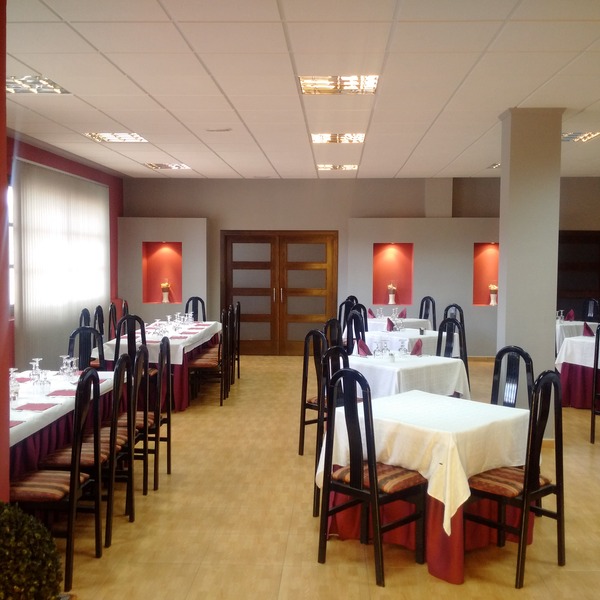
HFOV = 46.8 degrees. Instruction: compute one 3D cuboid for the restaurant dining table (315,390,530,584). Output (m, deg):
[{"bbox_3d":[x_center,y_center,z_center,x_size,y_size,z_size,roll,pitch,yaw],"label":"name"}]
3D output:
[{"bbox_3d":[0.745,0.996,4.008,0.860,0.725,0.860,-2,4,-42],"label":"restaurant dining table"}]

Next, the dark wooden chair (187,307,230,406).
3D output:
[{"bbox_3d":[-1.037,0.614,7.639,0.460,1.055,0.430,1,4,3],"label":"dark wooden chair"}]

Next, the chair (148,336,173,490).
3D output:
[{"bbox_3d":[-1.158,0.764,4.885,0.430,1.040,0.425,1,3,4],"label":"chair"}]

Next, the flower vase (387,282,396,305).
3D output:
[{"bbox_3d":[1.494,-0.109,11.227,0.140,0.363,0.130,1,3,3],"label":"flower vase"}]

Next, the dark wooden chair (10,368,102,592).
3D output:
[{"bbox_3d":[-1.260,0.845,3.453,0.430,1.040,0.425,1,3,5],"label":"dark wooden chair"}]

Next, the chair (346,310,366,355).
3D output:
[{"bbox_3d":[0.728,0.627,7.583,0.460,1.055,0.430,-3,5,-42],"label":"chair"}]

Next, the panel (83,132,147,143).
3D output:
[{"bbox_3d":[-2.051,-1.826,7.772,0.605,0.060,0.580,1,3,3],"label":"panel"}]

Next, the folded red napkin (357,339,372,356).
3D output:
[{"bbox_3d":[0.593,0.428,6.261,0.140,0.155,0.120,2,3,20],"label":"folded red napkin"}]

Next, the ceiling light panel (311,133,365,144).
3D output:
[{"bbox_3d":[0.416,-1.797,7.623,0.610,0.060,0.590,1,3,3],"label":"ceiling light panel"}]

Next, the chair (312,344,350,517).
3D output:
[{"bbox_3d":[0.355,0.828,4.310,0.430,1.045,0.470,-3,5,-44],"label":"chair"}]

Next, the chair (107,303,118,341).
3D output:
[{"bbox_3d":[-2.039,0.568,8.304,0.460,1.055,0.430,1,4,3],"label":"chair"}]

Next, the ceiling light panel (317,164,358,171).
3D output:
[{"bbox_3d":[0.540,-1.934,9.995,0.610,0.060,0.590,1,3,3],"label":"ceiling light panel"}]

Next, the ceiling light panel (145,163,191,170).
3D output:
[{"bbox_3d":[-1.929,-1.966,10.112,0.610,0.060,0.590,1,3,3],"label":"ceiling light panel"}]

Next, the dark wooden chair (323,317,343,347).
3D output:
[{"bbox_3d":[0.460,0.702,6.283,0.430,1.040,0.425,3,4,38],"label":"dark wooden chair"}]

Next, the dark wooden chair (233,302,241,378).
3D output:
[{"bbox_3d":[-1.001,0.531,8.972,0.430,1.040,0.425,1,3,3],"label":"dark wooden chair"}]

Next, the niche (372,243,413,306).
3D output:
[{"bbox_3d":[1.474,-0.404,11.022,0.641,0.976,0.280,1,4,3],"label":"niche"}]

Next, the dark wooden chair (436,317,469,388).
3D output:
[{"bbox_3d":[1.271,0.706,6.353,0.460,1.055,0.430,-3,5,-40],"label":"dark wooden chair"}]

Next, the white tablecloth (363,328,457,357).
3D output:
[{"bbox_3d":[1.228,0.609,8.047,0.880,0.480,0.880,-3,5,-43],"label":"white tablecloth"}]

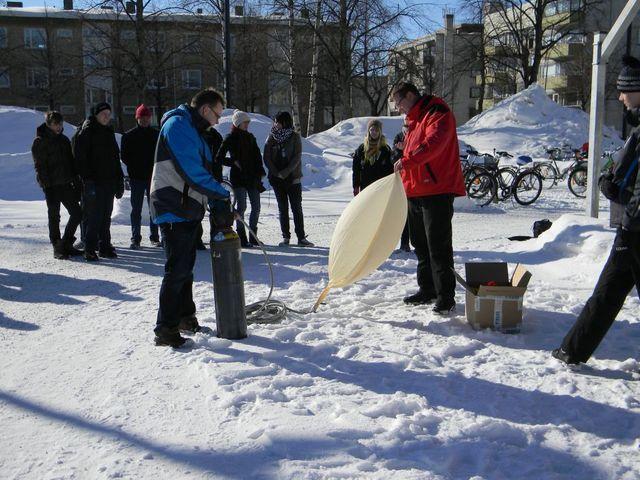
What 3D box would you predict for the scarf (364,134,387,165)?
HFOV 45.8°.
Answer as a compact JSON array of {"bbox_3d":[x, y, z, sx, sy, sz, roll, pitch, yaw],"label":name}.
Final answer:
[{"bbox_3d":[0.688,-1.122,9.400,0.270,0.360,0.220,1,8,6],"label":"scarf"}]

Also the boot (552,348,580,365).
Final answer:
[{"bbox_3d":[1.586,0.725,4.800,0.270,0.125,0.105,17,11,9],"label":"boot"}]

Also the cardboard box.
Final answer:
[{"bbox_3d":[1.286,0.434,5.691,0.550,0.430,0.370,-1,9,0],"label":"cardboard box"}]

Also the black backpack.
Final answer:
[{"bbox_3d":[2.911,-0.166,9.984,0.280,0.270,0.220,2,9,17],"label":"black backpack"}]

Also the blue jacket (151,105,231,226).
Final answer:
[{"bbox_3d":[-0.895,-0.520,5.220,0.510,0.810,0.550,0,8,-2],"label":"blue jacket"}]

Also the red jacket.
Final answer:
[{"bbox_3d":[0.905,-0.742,6.044,0.470,0.800,0.540,-2,9,-8],"label":"red jacket"}]

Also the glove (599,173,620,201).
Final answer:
[{"bbox_3d":[1.762,-0.323,4.620,0.130,0.165,0.120,0,8,0],"label":"glove"}]

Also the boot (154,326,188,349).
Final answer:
[{"bbox_3d":[-1.020,0.667,5.240,0.280,0.160,0.110,2,8,12],"label":"boot"}]

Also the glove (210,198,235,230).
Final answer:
[{"bbox_3d":[-0.689,-0.179,5.330,0.140,0.220,0.130,0,9,6],"label":"glove"}]

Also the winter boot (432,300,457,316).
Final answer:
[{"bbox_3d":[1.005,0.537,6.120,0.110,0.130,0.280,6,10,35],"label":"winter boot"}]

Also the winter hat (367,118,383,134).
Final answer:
[{"bbox_3d":[0.704,-1.452,9.700,0.200,0.210,0.230,0,9,9],"label":"winter hat"}]

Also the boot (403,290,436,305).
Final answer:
[{"bbox_3d":[0.844,0.479,6.423,0.300,0.130,0.120,-2,9,-5],"label":"boot"}]

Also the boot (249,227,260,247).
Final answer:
[{"bbox_3d":[-0.813,-0.038,9.550,0.100,0.240,0.270,-8,11,-44],"label":"boot"}]

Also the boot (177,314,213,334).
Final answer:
[{"bbox_3d":[-1.006,0.616,5.694,0.290,0.140,0.120,2,9,16],"label":"boot"}]

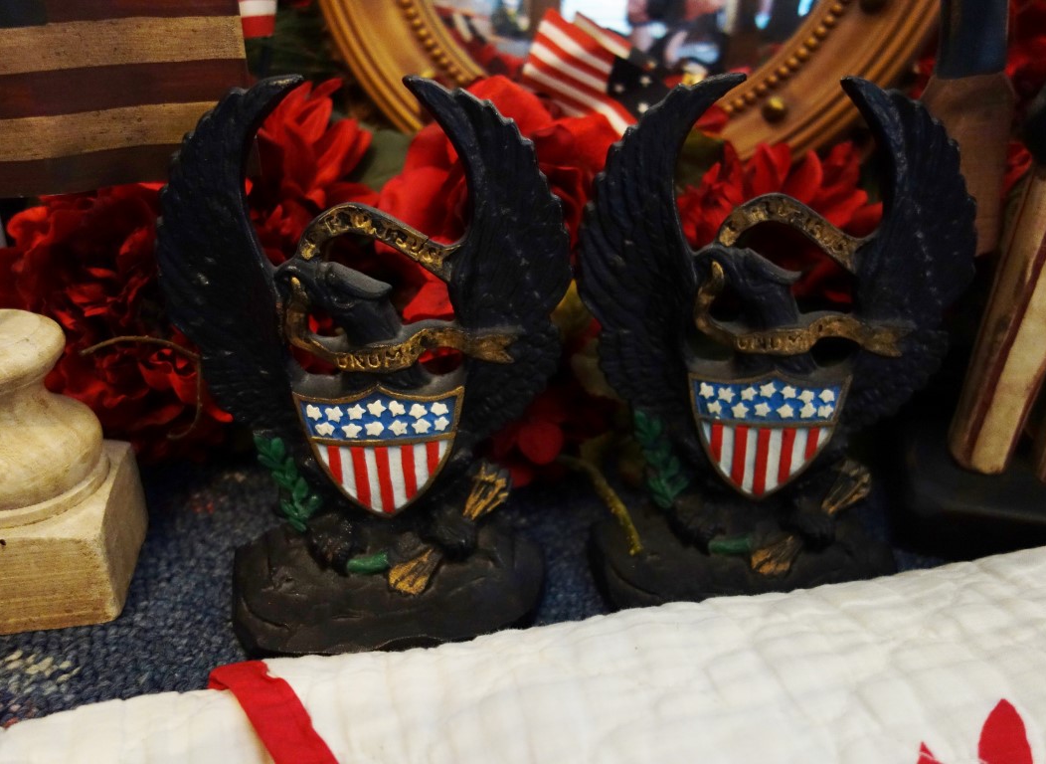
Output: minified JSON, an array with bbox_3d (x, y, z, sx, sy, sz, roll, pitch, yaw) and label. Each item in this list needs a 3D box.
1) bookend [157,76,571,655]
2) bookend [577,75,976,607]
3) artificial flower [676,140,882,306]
[{"bbox_3d":[-0.048,0.001,0.295,0.132,0.189,0.054,-4,26,-8],"label":"bookend"},{"bbox_3d":[0.085,-0.004,0.306,0.132,0.189,0.054,0,26,-1],"label":"bookend"},{"bbox_3d":[0.108,-0.065,0.375,0.094,0.083,0.070,4,26,7],"label":"artificial flower"}]

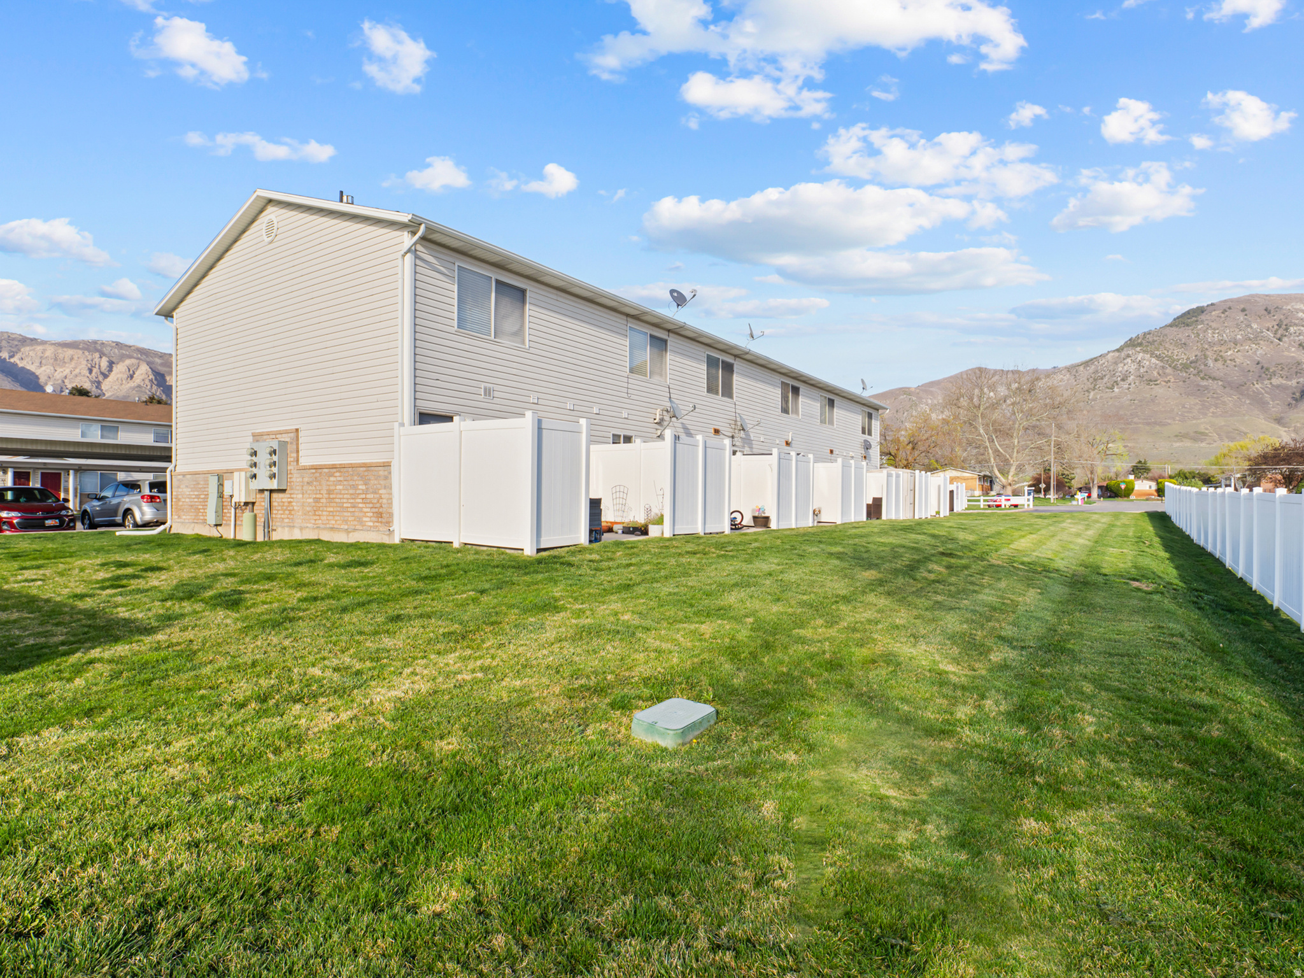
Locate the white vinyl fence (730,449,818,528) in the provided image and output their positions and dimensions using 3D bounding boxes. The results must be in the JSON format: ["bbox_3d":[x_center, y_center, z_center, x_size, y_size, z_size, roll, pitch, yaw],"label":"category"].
[{"bbox_3d":[2.494,0.019,18.698,3.150,2.000,2.599,0,-1,34],"label":"white vinyl fence"}]

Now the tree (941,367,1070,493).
[{"bbox_3d":[43.918,-7.004,84.000,16.280,16.154,14.500,0,-1,0],"label":"tree"}]

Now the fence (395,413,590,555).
[{"bbox_3d":[-2.640,-0.072,11.044,3.150,2.030,1.328,0,-1,34],"label":"fence"}]

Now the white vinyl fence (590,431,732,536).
[{"bbox_3d":[-0.253,-0.085,14.603,3.150,2.010,2.540,0,-1,34],"label":"white vinyl fence"}]

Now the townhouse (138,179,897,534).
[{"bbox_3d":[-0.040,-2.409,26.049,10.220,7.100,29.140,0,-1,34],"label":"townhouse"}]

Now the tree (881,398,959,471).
[{"bbox_3d":[34.177,-4.958,88.000,11.899,12.692,11.500,0,-1,0],"label":"tree"}]

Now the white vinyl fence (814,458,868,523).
[{"bbox_3d":[5.263,0.092,22.825,3.150,1.990,2.821,0,-1,34],"label":"white vinyl fence"}]

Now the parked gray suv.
[{"bbox_3d":[-17.718,0.527,23.511,4.890,1.690,1.880,0,-1,29],"label":"parked gray suv"}]

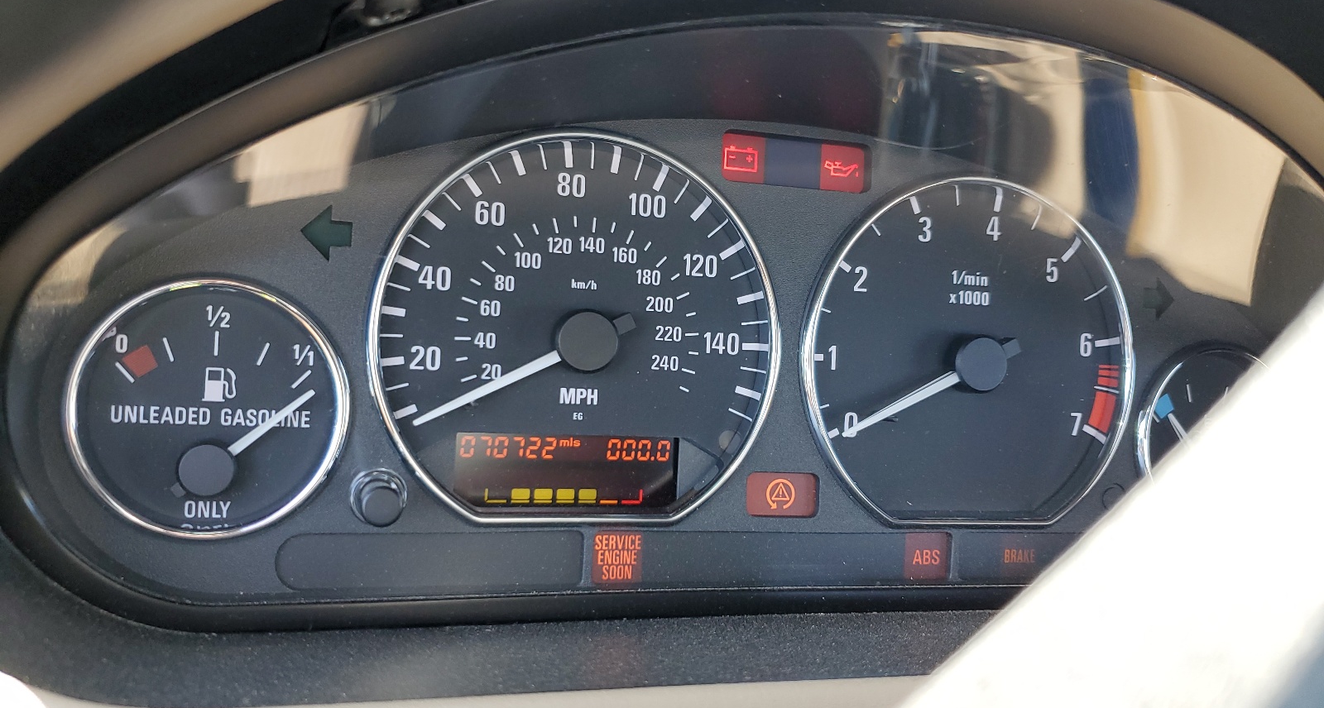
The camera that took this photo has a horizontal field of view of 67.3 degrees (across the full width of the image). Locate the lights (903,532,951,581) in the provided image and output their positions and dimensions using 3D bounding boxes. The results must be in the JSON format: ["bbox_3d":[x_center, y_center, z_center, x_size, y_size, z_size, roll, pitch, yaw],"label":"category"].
[{"bbox_3d":[0.065,0.050,0.246,0.013,0.013,0.003,3,1,-15],"label":"lights"}]

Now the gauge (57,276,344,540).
[{"bbox_3d":[-0.092,0.011,0.205,0.052,0.052,0.013,3,1,-15],"label":"gauge"}]

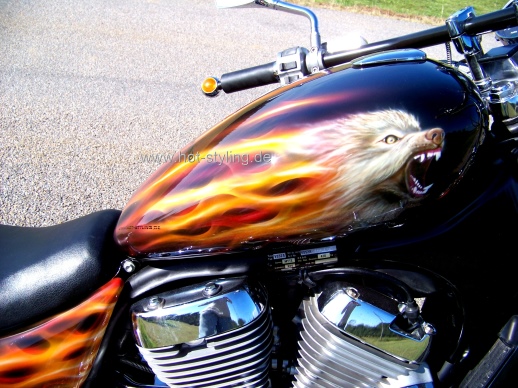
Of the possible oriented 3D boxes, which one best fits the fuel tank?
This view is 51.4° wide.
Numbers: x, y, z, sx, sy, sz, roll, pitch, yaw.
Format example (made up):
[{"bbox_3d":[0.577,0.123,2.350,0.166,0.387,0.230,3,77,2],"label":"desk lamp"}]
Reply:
[{"bbox_3d":[0.060,-0.065,0.800,0.565,0.245,0.285,-5,26,3],"label":"fuel tank"}]

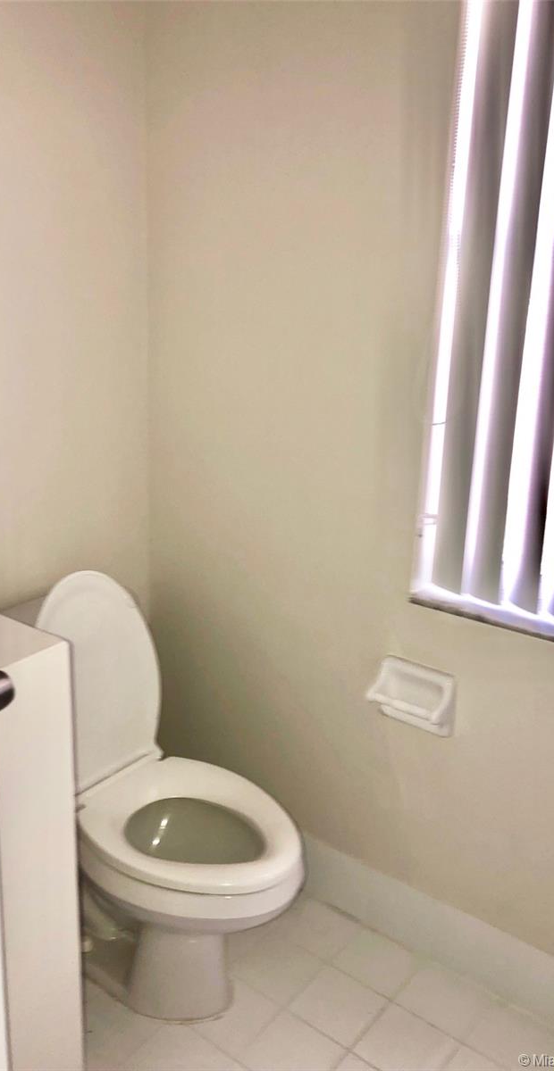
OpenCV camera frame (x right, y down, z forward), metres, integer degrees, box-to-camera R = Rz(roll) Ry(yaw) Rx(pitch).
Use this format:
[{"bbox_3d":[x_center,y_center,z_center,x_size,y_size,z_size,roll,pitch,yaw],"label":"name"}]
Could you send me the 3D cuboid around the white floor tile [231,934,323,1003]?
[{"bbox_3d":[-0.001,0.932,1.865,0.153,0.010,0.153,14,19,36],"label":"white floor tile"}]

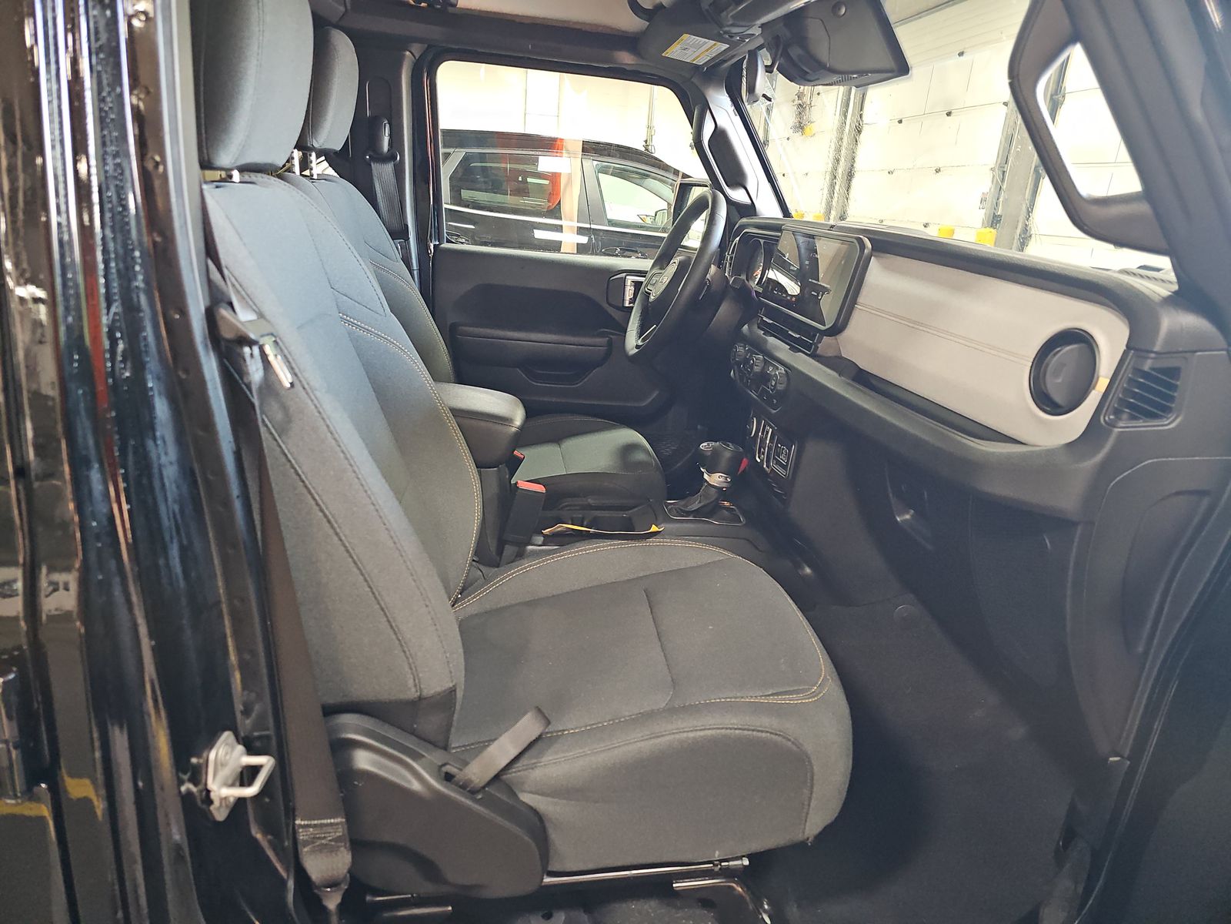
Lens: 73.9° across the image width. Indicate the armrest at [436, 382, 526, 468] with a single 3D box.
[{"bbox_3d":[-0.281,-0.065,1.353,0.270,0.107,0.200,1,18,-8],"label":"armrest"}]

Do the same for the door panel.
[{"bbox_3d":[-0.138,-0.303,2.054,0.630,0.430,0.100,1,18,-8],"label":"door panel"}]

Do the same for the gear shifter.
[{"bbox_3d":[0.161,0.027,1.425,0.115,0.135,0.095,1,18,-8],"label":"gear shifter"}]

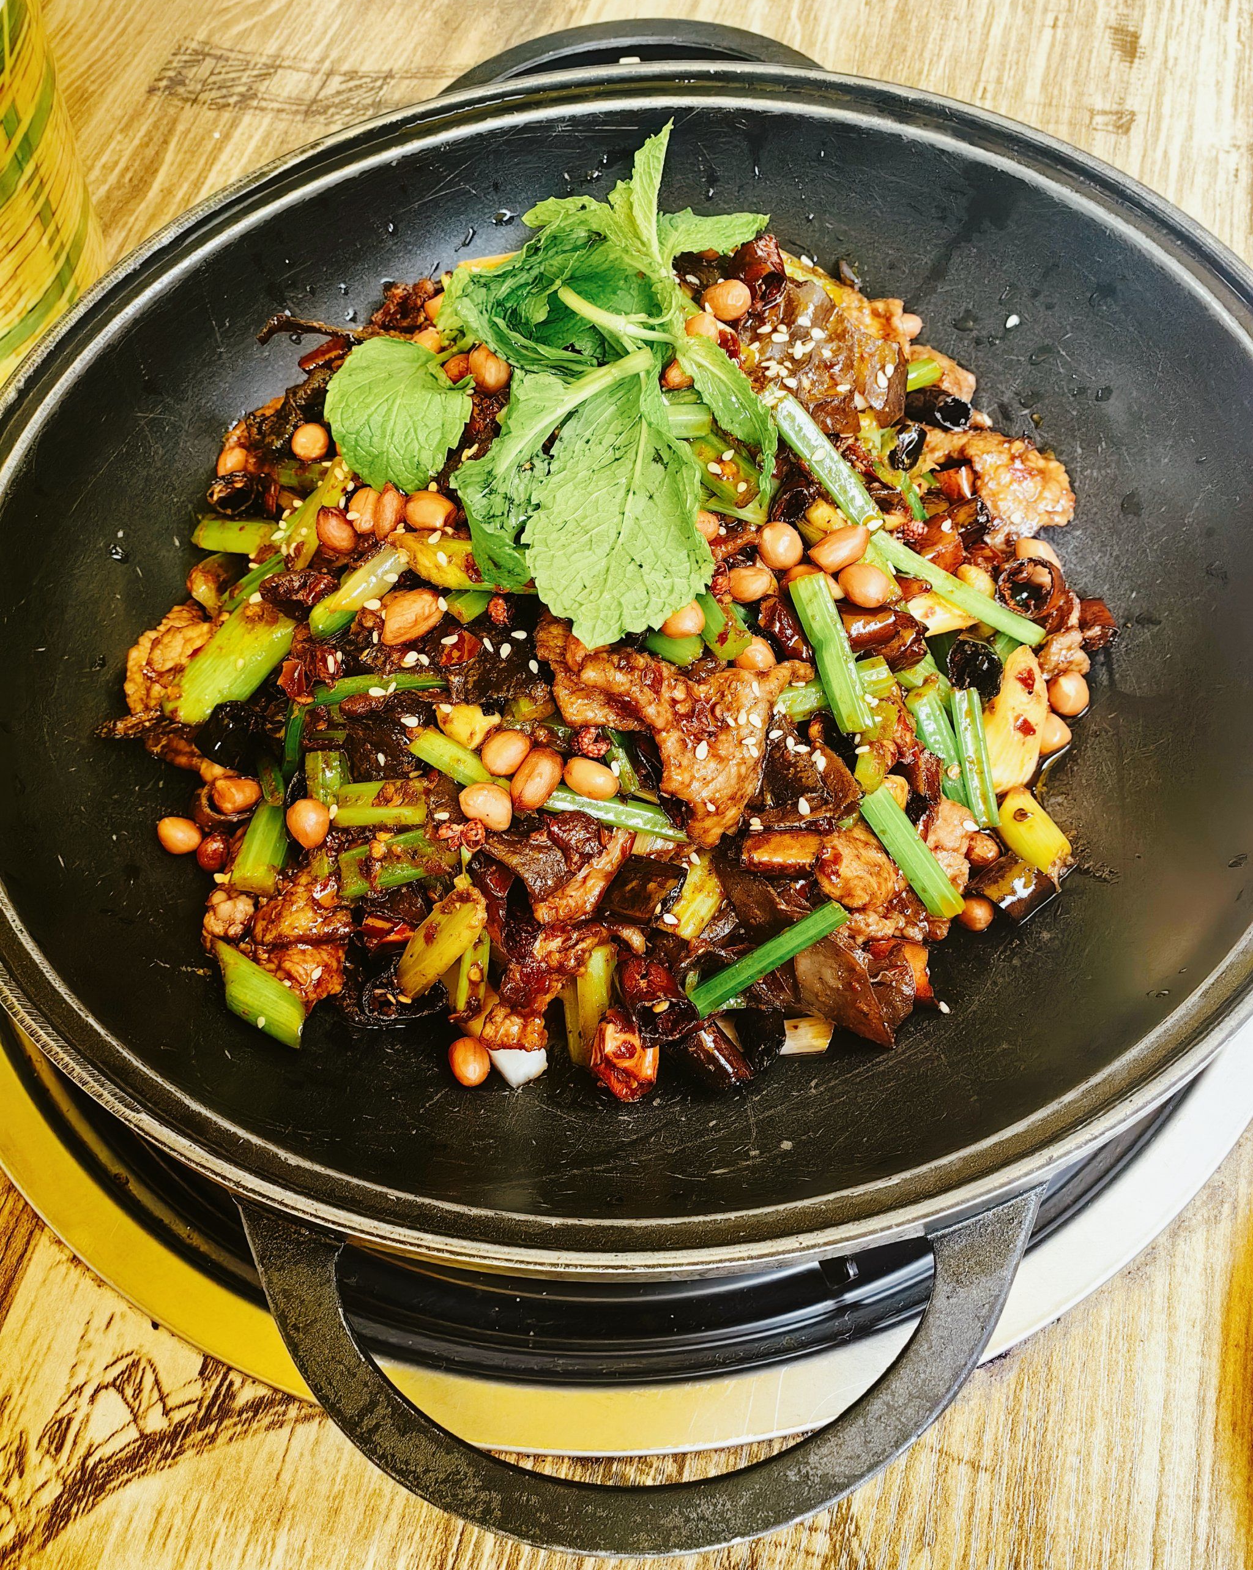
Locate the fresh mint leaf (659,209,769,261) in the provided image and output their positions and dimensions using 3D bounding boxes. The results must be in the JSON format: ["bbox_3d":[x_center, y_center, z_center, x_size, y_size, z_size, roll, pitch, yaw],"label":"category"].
[{"bbox_3d":[0.023,-0.148,0.352,0.032,0.009,0.015,-19,70,-4],"label":"fresh mint leaf"}]

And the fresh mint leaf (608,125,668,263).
[{"bbox_3d":[0.004,-0.158,0.348,0.015,0.010,0.036,5,106,2],"label":"fresh mint leaf"}]

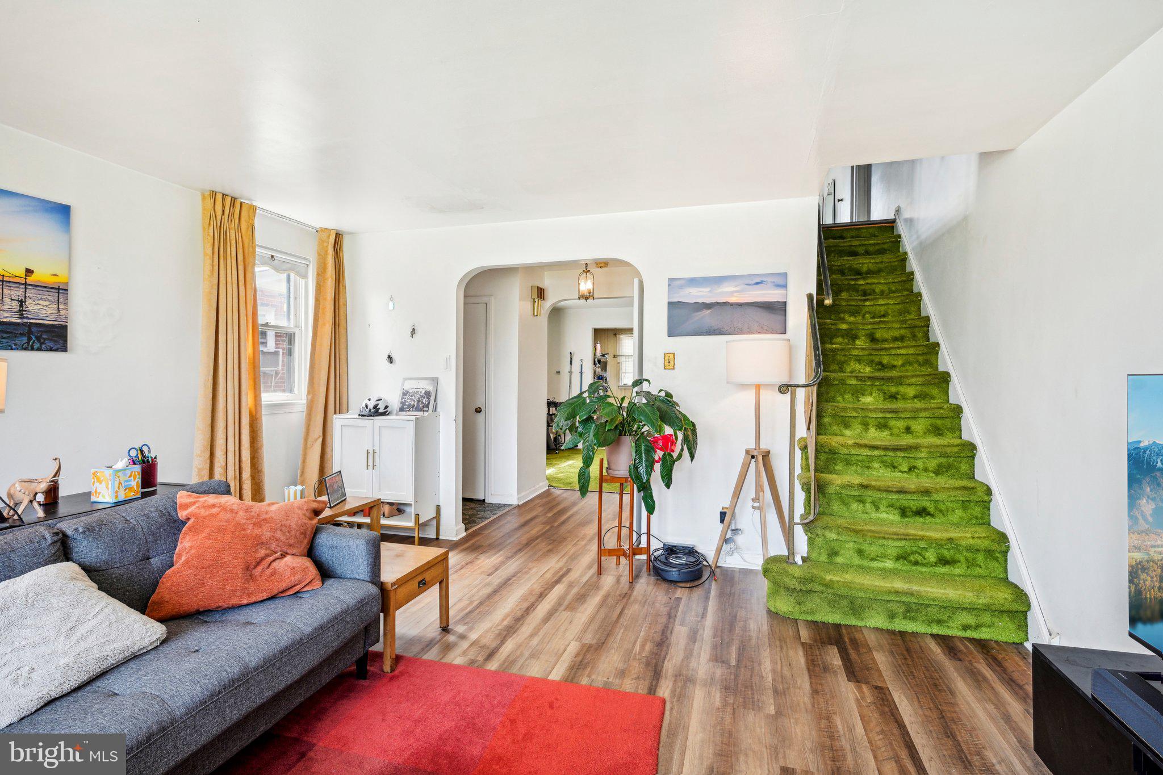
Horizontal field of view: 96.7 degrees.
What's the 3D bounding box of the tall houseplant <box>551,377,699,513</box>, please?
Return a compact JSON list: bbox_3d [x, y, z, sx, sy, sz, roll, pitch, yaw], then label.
[{"bbox_3d":[0.256,0.364,3.294,0.893,0.833,0.734,1,1,17],"label":"tall houseplant"}]

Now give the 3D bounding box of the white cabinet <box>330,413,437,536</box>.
[{"bbox_3d":[-1.500,0.696,3.987,0.710,0.995,0.345,0,0,16],"label":"white cabinet"}]

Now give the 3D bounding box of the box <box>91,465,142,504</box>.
[{"bbox_3d":[-1.847,0.384,2.051,0.112,0.128,0.112,0,0,8],"label":"box"}]

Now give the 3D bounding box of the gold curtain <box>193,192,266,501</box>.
[{"bbox_3d":[-2.268,-0.040,3.335,0.140,2.300,0.460,0,0,18],"label":"gold curtain"}]

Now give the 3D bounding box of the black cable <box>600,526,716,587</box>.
[{"bbox_3d":[0.488,1.073,3.341,0.724,0.268,0.347,1,1,17],"label":"black cable"}]

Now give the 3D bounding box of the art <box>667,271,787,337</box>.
[{"bbox_3d":[0.953,-0.542,3.416,0.758,0.398,0.030,1,1,17],"label":"art"}]

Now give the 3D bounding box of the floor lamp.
[{"bbox_3d":[1.066,0.460,3.177,0.506,1.503,0.476,1,1,17],"label":"floor lamp"}]

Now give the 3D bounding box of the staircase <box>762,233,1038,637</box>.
[{"bbox_3d":[1.934,-0.139,3.775,1.220,2.689,2.451,1,1,17],"label":"staircase"}]

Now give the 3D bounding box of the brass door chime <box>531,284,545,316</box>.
[{"bbox_3d":[-0.469,-0.926,5.611,0.069,0.321,0.203,1,1,17],"label":"brass door chime"}]

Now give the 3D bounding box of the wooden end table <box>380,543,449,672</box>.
[{"bbox_3d":[-0.978,0.999,2.429,0.530,0.385,0.465,0,0,16],"label":"wooden end table"}]

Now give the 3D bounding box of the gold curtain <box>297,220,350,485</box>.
[{"bbox_3d":[-1.955,-0.035,3.932,0.150,2.310,0.430,0,0,18],"label":"gold curtain"}]

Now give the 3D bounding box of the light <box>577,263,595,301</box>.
[{"bbox_3d":[0.049,-1.019,4.930,0.152,0.385,0.152,0,0,18],"label":"light"}]

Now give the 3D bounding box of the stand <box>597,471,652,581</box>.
[{"bbox_3d":[0.281,0.832,3.351,0.260,0.745,0.260,0,0,35],"label":"stand"}]

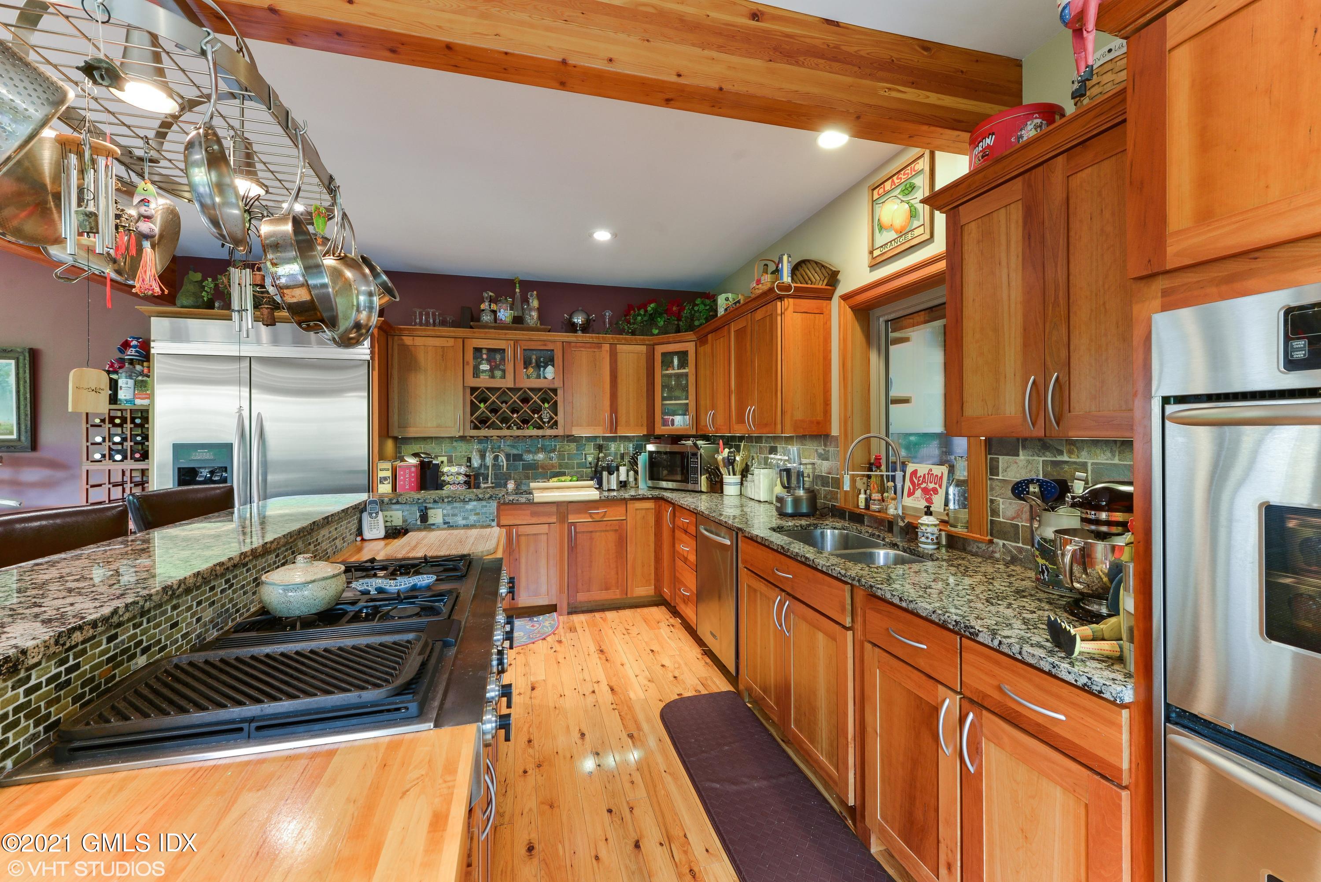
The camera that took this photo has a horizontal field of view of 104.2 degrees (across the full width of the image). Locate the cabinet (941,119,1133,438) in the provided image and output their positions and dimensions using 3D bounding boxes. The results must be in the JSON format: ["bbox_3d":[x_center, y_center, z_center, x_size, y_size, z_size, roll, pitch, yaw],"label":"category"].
[{"bbox_3d":[1.223,-0.397,1.461,0.319,0.770,0.704,0,1,-16],"label":"cabinet"}]

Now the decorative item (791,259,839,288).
[{"bbox_3d":[0.879,-0.953,3.003,0.099,0.236,0.404,0,1,-16],"label":"decorative item"}]

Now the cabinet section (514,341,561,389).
[{"bbox_3d":[-1.024,-0.620,4.319,0.384,0.368,0.330,-1,1,-15],"label":"cabinet section"}]

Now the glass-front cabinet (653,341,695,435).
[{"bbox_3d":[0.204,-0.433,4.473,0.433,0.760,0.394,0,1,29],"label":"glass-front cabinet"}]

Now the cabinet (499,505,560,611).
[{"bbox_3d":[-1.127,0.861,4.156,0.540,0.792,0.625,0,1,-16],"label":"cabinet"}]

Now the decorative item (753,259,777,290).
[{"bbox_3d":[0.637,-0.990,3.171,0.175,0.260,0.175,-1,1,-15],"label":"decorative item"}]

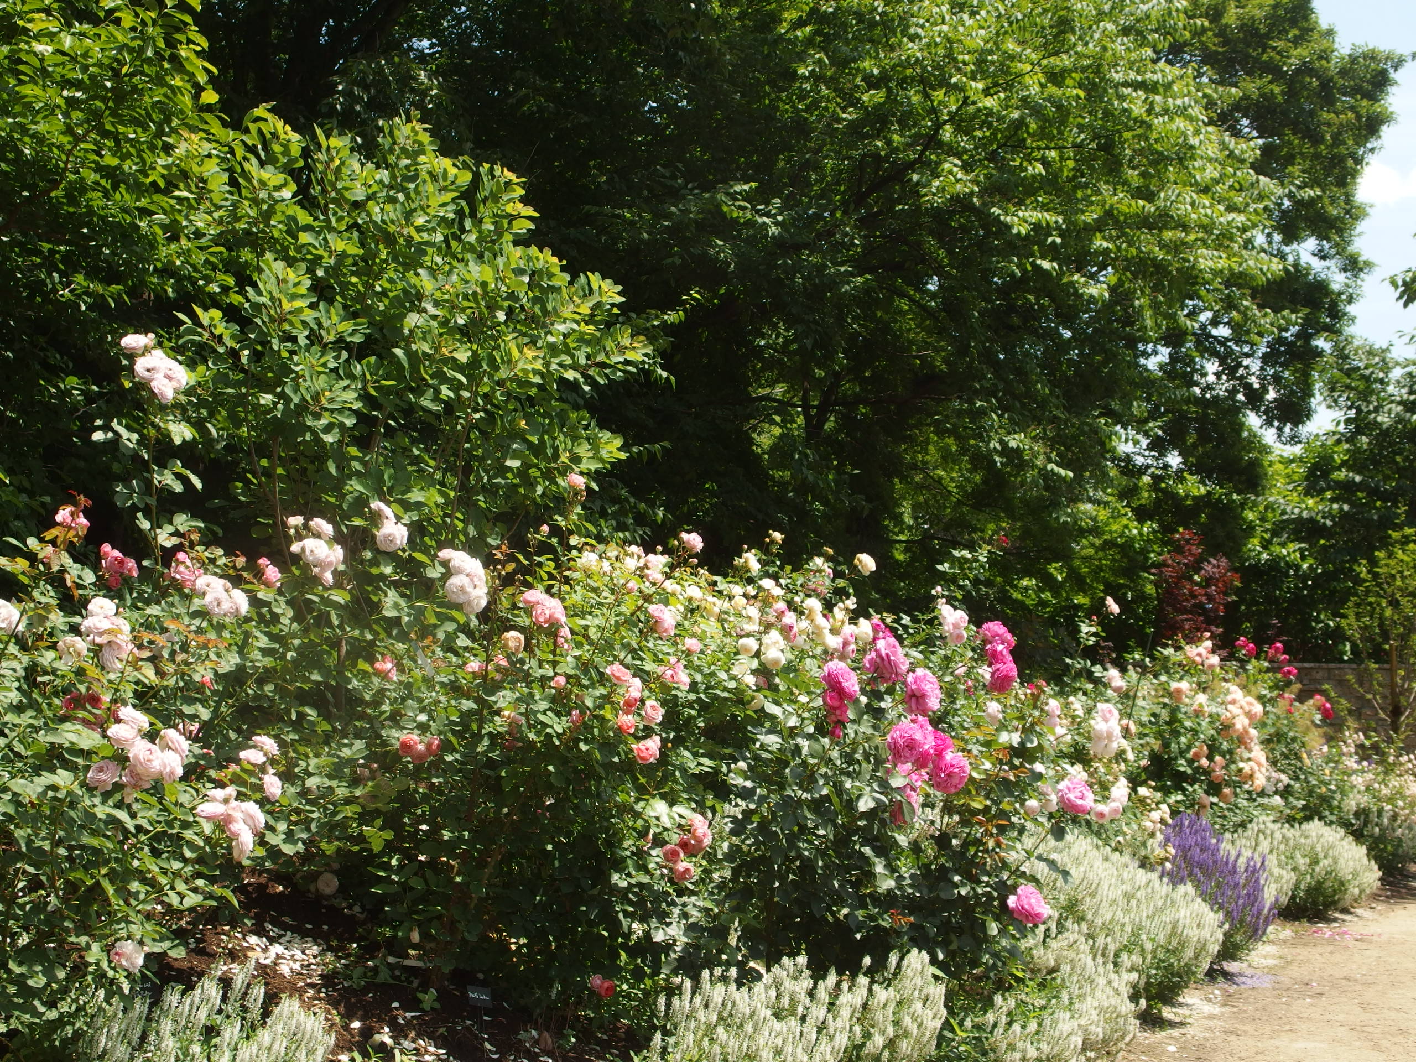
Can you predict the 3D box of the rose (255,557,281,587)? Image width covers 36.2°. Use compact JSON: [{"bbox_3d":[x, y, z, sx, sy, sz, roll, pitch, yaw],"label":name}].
[{"bbox_3d":[-1.278,0.117,6.300,0.077,0.090,0.076,1,-2,-41],"label":"rose"}]

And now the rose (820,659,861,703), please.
[{"bbox_3d":[0.373,0.425,6.150,0.116,0.119,0.101,1,-2,-22],"label":"rose"}]

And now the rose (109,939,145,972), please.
[{"bbox_3d":[-1.582,1.155,5.900,0.096,0.090,0.082,0,-1,15],"label":"rose"}]

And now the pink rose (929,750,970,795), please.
[{"bbox_3d":[0.674,0.674,6.050,0.111,0.123,0.105,0,-1,-4],"label":"pink rose"}]

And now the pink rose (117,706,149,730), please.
[{"bbox_3d":[-1.565,0.510,5.900,0.087,0.066,0.074,0,-1,5],"label":"pink rose"}]

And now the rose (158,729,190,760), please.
[{"bbox_3d":[-1.394,0.555,5.650,0.075,0.085,0.085,-1,-2,36],"label":"rose"}]

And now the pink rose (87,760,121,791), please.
[{"bbox_3d":[-1.548,0.626,5.550,0.085,0.082,0.071,0,-1,4],"label":"pink rose"}]

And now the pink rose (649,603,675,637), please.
[{"bbox_3d":[-0.144,0.275,6.700,0.086,0.103,0.080,0,-1,-11],"label":"pink rose"}]

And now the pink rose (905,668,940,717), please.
[{"bbox_3d":[0.568,0.427,5.750,0.100,0.123,0.095,0,-1,-9],"label":"pink rose"}]

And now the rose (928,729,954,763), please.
[{"bbox_3d":[0.662,0.610,6.150,0.094,0.094,0.080,0,-1,-14],"label":"rose"}]

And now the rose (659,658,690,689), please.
[{"bbox_3d":[-0.106,0.446,6.800,0.097,0.097,0.083,0,-1,-11],"label":"rose"}]

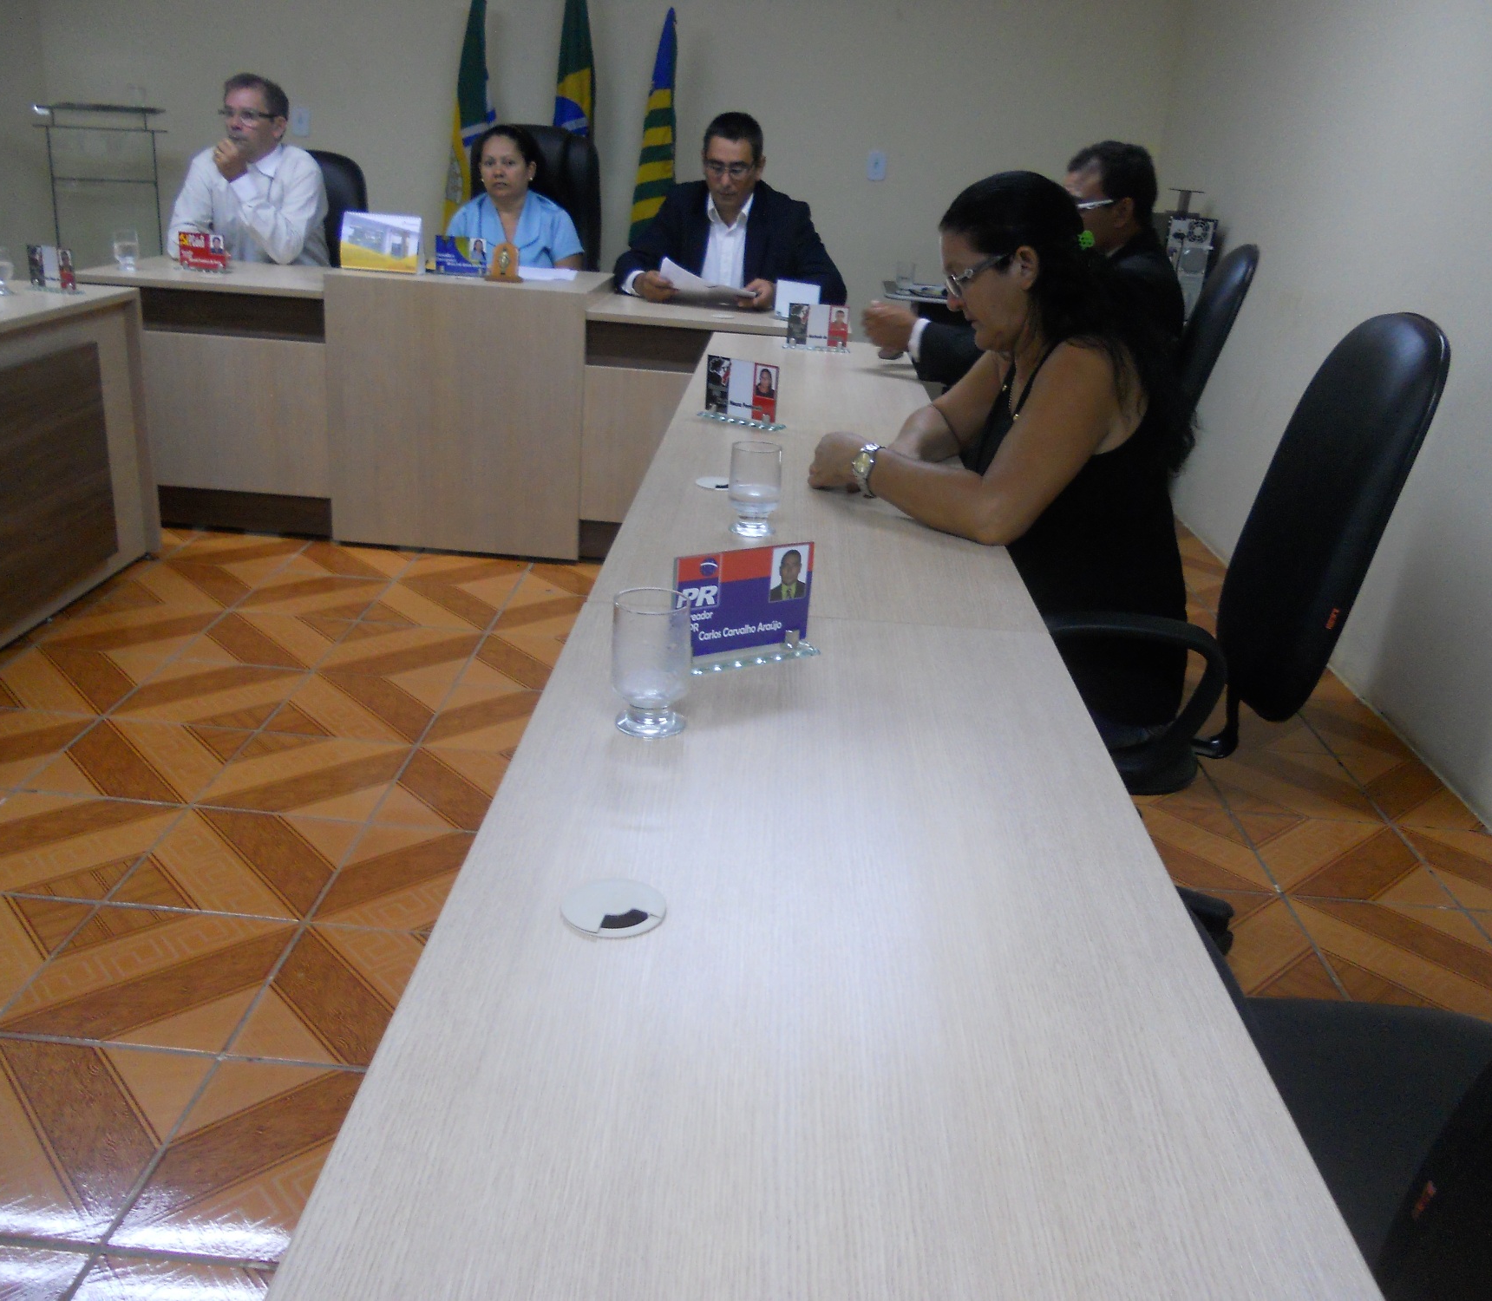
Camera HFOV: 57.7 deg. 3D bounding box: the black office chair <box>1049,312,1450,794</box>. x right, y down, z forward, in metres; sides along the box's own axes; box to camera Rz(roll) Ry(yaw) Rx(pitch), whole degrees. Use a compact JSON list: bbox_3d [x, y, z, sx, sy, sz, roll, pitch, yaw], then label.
[{"bbox_3d":[0.669,-0.027,2.234,0.660,1.090,0.600,5,21,1],"label":"black office chair"}]

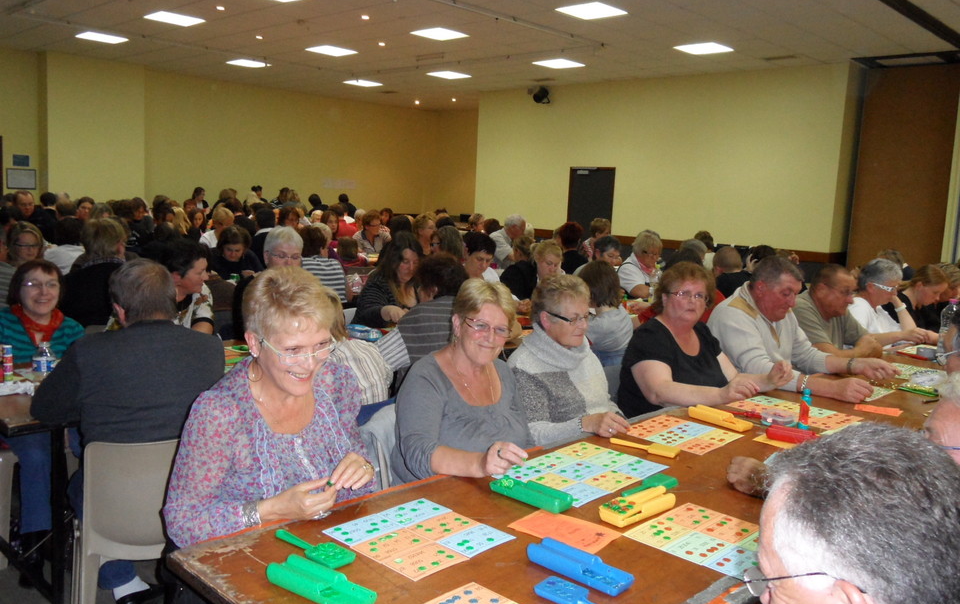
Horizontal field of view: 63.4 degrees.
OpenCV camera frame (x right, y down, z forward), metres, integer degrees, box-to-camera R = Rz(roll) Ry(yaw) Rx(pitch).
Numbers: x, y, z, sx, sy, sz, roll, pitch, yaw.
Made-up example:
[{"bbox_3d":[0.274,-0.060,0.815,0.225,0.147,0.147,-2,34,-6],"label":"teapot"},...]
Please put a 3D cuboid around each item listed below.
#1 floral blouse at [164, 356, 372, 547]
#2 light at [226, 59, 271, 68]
[{"bbox_3d":[-0.496,0.382,1.801,0.480,0.550,0.380,-4,10,-40],"label":"floral blouse"},{"bbox_3d":[-3.950,-4.088,13.266,0.600,0.050,0.600,-4,11,-43],"label":"light"}]

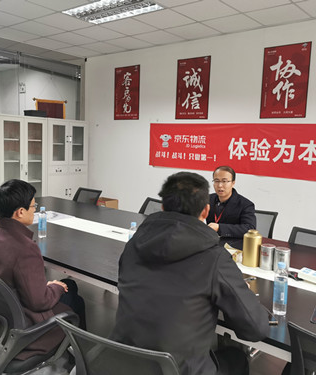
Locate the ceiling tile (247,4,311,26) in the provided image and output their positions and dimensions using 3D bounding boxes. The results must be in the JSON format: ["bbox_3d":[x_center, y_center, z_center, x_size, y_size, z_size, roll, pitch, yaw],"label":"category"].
[{"bbox_3d":[1.403,-1.996,4.528,0.606,0.020,0.616,8,8,39],"label":"ceiling tile"}]

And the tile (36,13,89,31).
[{"bbox_3d":[-1.236,-2.176,5.131,0.606,0.020,0.606,8,8,39],"label":"tile"}]

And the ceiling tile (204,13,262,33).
[{"bbox_3d":[0.943,-2.083,4.971,0.606,0.015,0.629,7,8,38],"label":"ceiling tile"}]

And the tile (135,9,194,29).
[{"bbox_3d":[0.082,-2.086,4.828,0.606,0.020,0.606,8,8,39],"label":"tile"}]

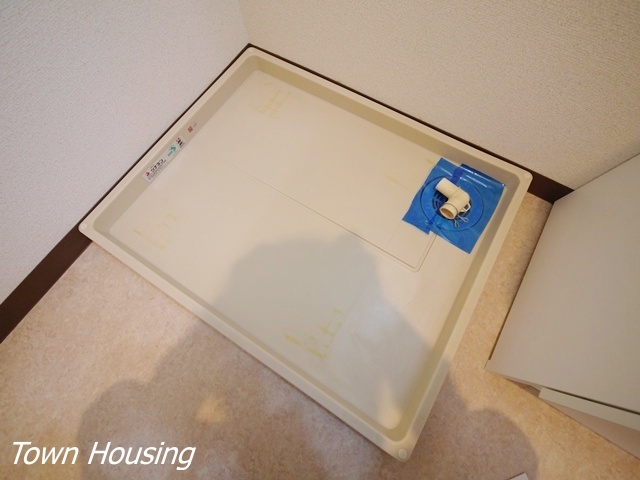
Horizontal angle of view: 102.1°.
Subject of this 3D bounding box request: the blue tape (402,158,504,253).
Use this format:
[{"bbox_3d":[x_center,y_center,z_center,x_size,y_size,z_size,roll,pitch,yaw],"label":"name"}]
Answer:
[{"bbox_3d":[0.314,-0.091,0.597,0.165,0.014,0.202,31,76,11],"label":"blue tape"}]

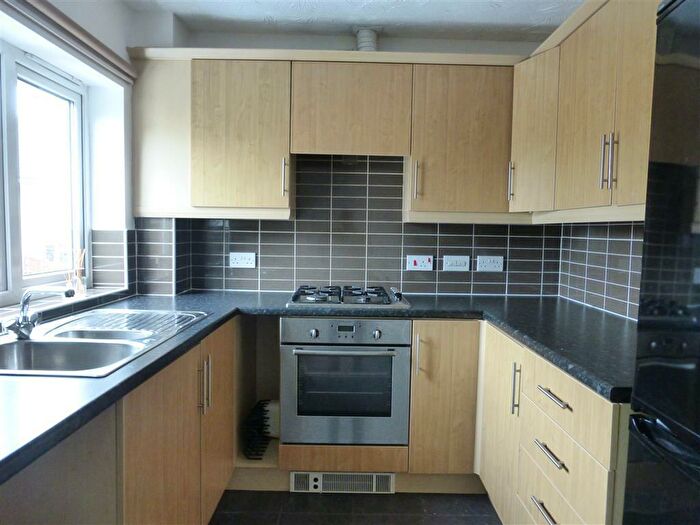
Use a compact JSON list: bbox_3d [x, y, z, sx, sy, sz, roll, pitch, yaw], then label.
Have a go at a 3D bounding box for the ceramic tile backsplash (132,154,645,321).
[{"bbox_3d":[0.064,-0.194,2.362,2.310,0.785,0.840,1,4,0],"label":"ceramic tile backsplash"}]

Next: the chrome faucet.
[{"bbox_3d":[-0.933,0.154,1.474,0.185,0.152,0.135,2,4,12],"label":"chrome faucet"}]

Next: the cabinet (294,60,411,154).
[{"bbox_3d":[0.007,-0.769,2.567,0.599,0.453,0.320,1,4,0],"label":"cabinet"}]

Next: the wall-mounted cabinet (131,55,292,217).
[{"bbox_3d":[-0.679,-0.616,2.579,0.775,0.774,0.360,1,4,0],"label":"wall-mounted cabinet"}]

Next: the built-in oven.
[{"bbox_3d":[-0.022,0.535,2.479,0.595,0.590,0.570,1,4,0],"label":"built-in oven"}]

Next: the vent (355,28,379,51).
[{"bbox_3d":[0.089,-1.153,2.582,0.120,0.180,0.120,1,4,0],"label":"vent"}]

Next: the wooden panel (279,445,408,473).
[{"bbox_3d":[-0.027,0.908,2.259,0.595,0.117,0.022,1,4,0],"label":"wooden panel"}]

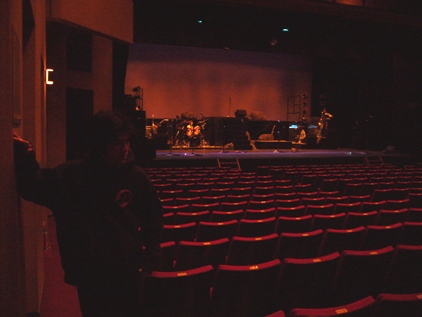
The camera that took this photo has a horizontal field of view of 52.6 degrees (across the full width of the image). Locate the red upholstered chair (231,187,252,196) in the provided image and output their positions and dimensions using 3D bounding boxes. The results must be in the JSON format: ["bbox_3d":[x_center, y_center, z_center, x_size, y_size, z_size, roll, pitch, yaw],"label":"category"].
[{"bbox_3d":[0.587,1.086,9.607,0.530,0.900,0.580,-1,5,-21],"label":"red upholstered chair"}]

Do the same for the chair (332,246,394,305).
[{"bbox_3d":[1.205,1.155,3.642,0.530,0.880,0.570,-1,4,-21],"label":"chair"}]

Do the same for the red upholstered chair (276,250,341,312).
[{"bbox_3d":[0.680,1.168,3.406,0.530,0.900,0.580,-1,5,-21],"label":"red upholstered chair"}]

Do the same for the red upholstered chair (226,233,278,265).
[{"bbox_3d":[0.350,1.182,4.323,0.530,0.900,0.580,-1,5,-21],"label":"red upholstered chair"}]

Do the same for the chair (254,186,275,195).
[{"bbox_3d":[1.122,1.080,9.809,0.530,0.900,0.580,-1,5,-21],"label":"chair"}]

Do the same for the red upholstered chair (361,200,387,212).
[{"bbox_3d":[2.660,1.155,7.332,0.530,0.880,0.570,-1,4,-21],"label":"red upholstered chair"}]

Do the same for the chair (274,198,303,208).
[{"bbox_3d":[1.303,1.153,7.919,0.540,0.860,0.600,-1,4,-21],"label":"chair"}]

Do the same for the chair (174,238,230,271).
[{"bbox_3d":[-0.139,1.181,4.216,0.540,0.860,0.600,-1,4,-21],"label":"chair"}]

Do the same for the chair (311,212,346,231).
[{"bbox_3d":[1.495,1.154,5.889,0.540,0.860,0.600,-1,4,-21],"label":"chair"}]

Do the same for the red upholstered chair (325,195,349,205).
[{"bbox_3d":[2.315,1.160,8.264,0.530,0.880,0.570,-1,4,-21],"label":"red upholstered chair"}]

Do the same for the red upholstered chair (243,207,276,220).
[{"bbox_3d":[0.666,1.176,6.622,0.540,0.860,0.600,-1,4,-21],"label":"red upholstered chair"}]

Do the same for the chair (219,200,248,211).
[{"bbox_3d":[0.320,1.180,7.432,0.530,0.900,0.580,-1,5,-21],"label":"chair"}]

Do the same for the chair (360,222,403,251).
[{"bbox_3d":[1.851,1.158,4.922,0.530,0.880,0.570,-1,4,-21],"label":"chair"}]

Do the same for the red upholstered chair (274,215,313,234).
[{"bbox_3d":[0.988,1.168,5.603,0.530,0.900,0.580,-1,5,-21],"label":"red upholstered chair"}]

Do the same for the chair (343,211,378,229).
[{"bbox_3d":[2.004,1.161,6.040,0.530,0.880,0.570,-1,4,-21],"label":"chair"}]

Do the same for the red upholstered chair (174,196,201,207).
[{"bbox_3d":[-0.516,1.156,8.275,0.540,0.860,0.600,-1,4,-21],"label":"red upholstered chair"}]

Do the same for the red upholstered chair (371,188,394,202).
[{"bbox_3d":[3.826,1.114,9.922,0.540,0.860,0.600,-1,4,-21],"label":"red upholstered chair"}]

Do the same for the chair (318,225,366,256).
[{"bbox_3d":[1.372,1.169,4.742,0.530,0.880,0.570,-1,4,-21],"label":"chair"}]

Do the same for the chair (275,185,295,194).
[{"bbox_3d":[1.620,1.056,10.136,0.540,0.860,0.600,-1,4,-21],"label":"chair"}]

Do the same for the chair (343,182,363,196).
[{"bbox_3d":[3.497,1.061,10.828,0.530,0.880,0.570,-1,4,-21],"label":"chair"}]

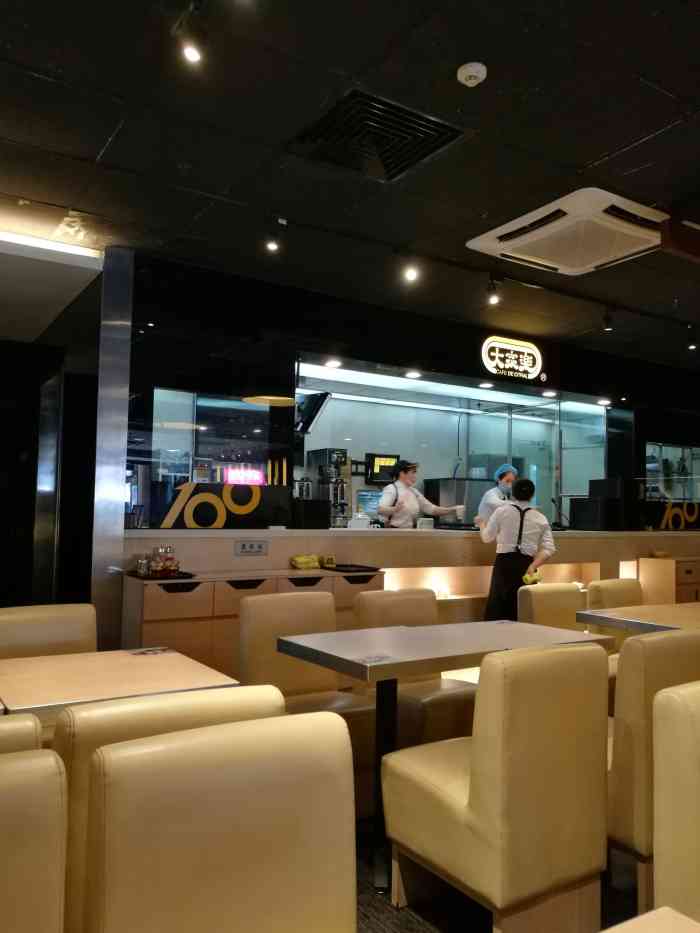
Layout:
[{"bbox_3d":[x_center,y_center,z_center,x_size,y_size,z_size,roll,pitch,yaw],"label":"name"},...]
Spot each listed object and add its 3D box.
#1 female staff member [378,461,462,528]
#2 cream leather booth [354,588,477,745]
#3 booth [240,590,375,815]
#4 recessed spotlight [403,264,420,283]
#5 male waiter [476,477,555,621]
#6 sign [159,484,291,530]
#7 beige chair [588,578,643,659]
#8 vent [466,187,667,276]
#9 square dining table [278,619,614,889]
[{"bbox_3d":[0.599,0.794,6.264,0.580,1.680,0.500,4,-5,-38],"label":"female staff member"},{"bbox_3d":[0.351,1.047,3.408,0.435,0.875,0.540,4,-5,-32],"label":"cream leather booth"},{"bbox_3d":[-0.164,1.015,3.083,0.435,0.875,0.540,4,-5,-32],"label":"booth"},{"bbox_3d":[0.380,-1.192,4.497,0.100,0.100,0.100,1,-4,0],"label":"recessed spotlight"},{"bbox_3d":[1.294,0.878,5.692,0.560,1.572,0.420,1,-4,0],"label":"male waiter"},{"bbox_3d":[-0.810,0.274,4.854,0.941,0.285,0.040,4,-5,-32],"label":"sign"},{"bbox_3d":[1.745,1.130,4.236,0.435,0.875,0.540,4,-5,-32],"label":"beige chair"},{"bbox_3d":[1.323,-1.319,4.128,0.955,0.060,0.955,4,-5,-32],"label":"vent"},{"bbox_3d":[0.394,1.063,2.860,1.192,0.766,0.594,4,-5,-32],"label":"square dining table"}]

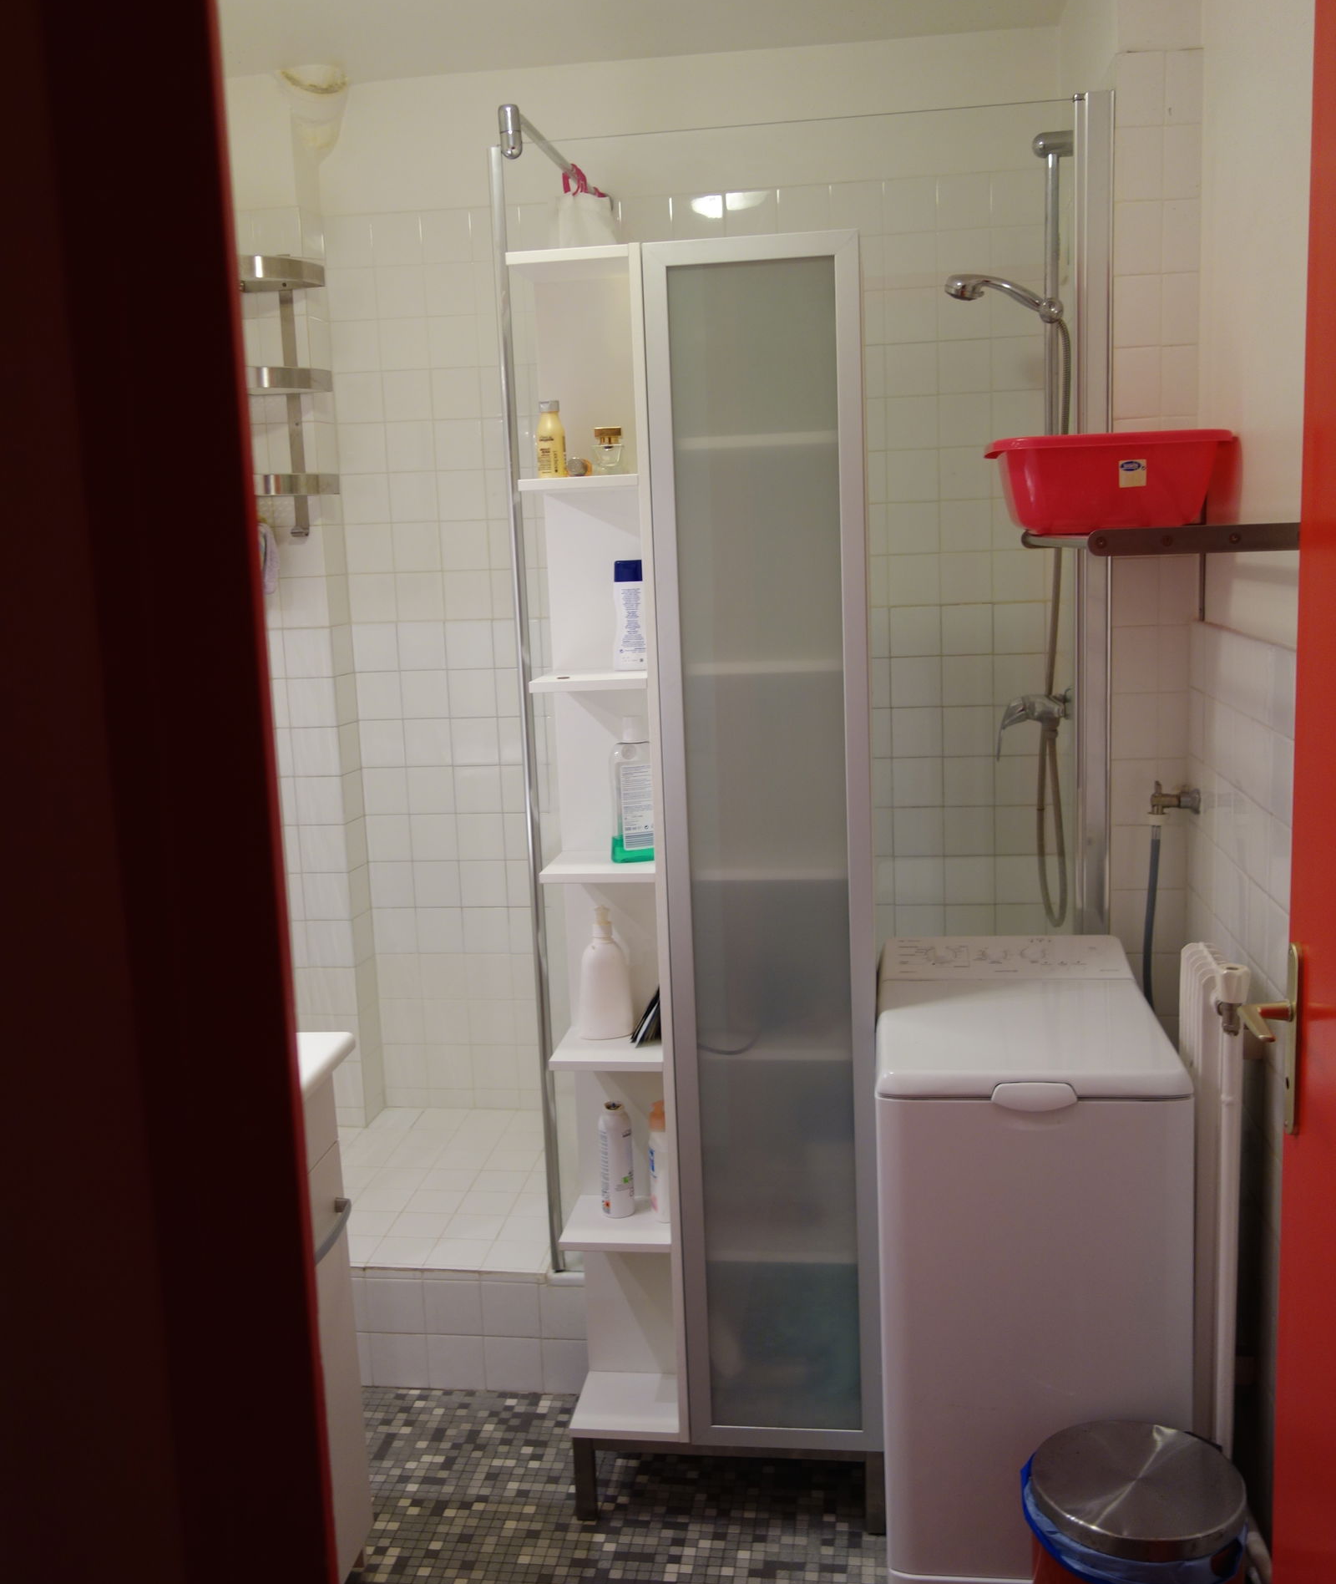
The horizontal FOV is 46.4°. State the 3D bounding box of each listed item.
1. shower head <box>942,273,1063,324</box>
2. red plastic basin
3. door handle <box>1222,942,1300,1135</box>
[{"bbox_3d":[0.616,-0.904,2.858,0.222,0.085,0.075,-1,9,8],"label":"shower head"},{"bbox_3d":[0.635,-0.441,2.246,0.345,0.133,0.310,-1,9,8],"label":"red plastic basin"},{"bbox_3d":[0.581,0.249,1.491,0.055,0.193,0.115,-1,9,8],"label":"door handle"}]

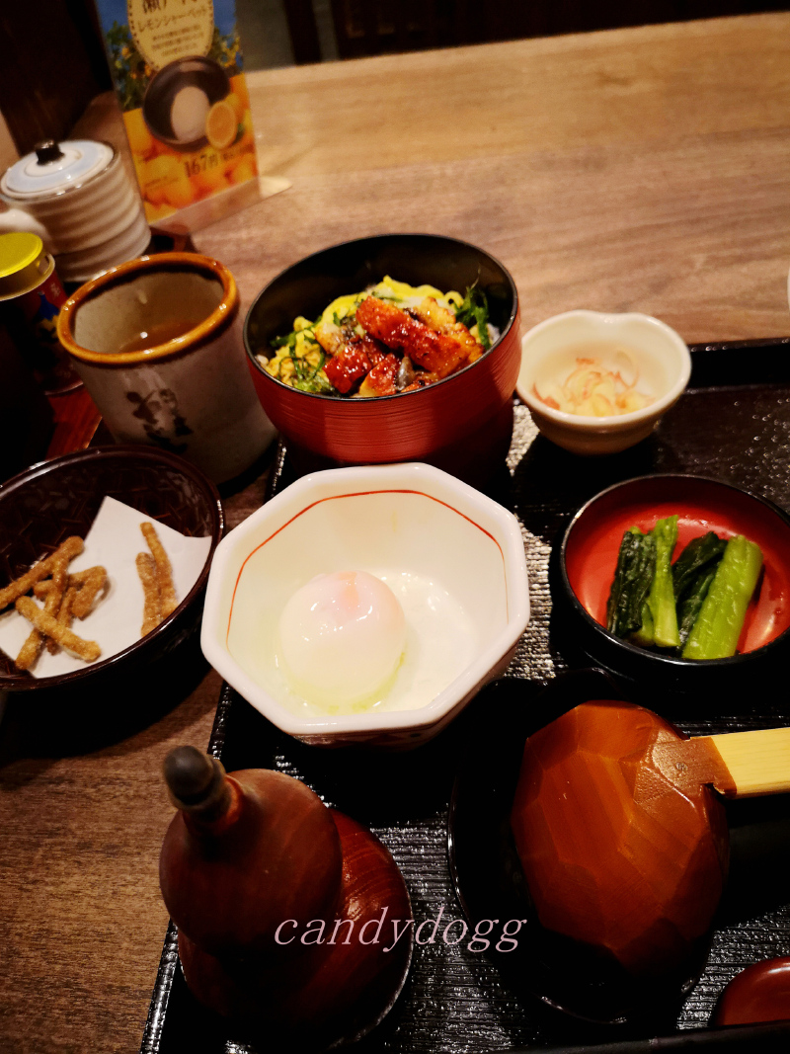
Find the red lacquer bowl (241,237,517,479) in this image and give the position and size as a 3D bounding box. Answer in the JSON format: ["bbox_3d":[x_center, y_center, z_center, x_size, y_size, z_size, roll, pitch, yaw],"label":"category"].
[{"bbox_3d":[-0.004,-0.076,0.390,0.124,0.065,0.124,-4,50,5],"label":"red lacquer bowl"}]

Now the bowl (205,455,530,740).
[{"bbox_3d":[-0.008,0.035,0.309,0.113,0.048,0.113,-5,50,4],"label":"bowl"}]

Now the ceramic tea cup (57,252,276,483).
[{"bbox_3d":[-0.104,-0.073,0.396,0.083,0.081,0.083,-4,50,5],"label":"ceramic tea cup"}]

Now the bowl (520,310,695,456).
[{"bbox_3d":[0.093,-0.060,0.377,0.078,0.040,0.075,-4,50,5],"label":"bowl"}]

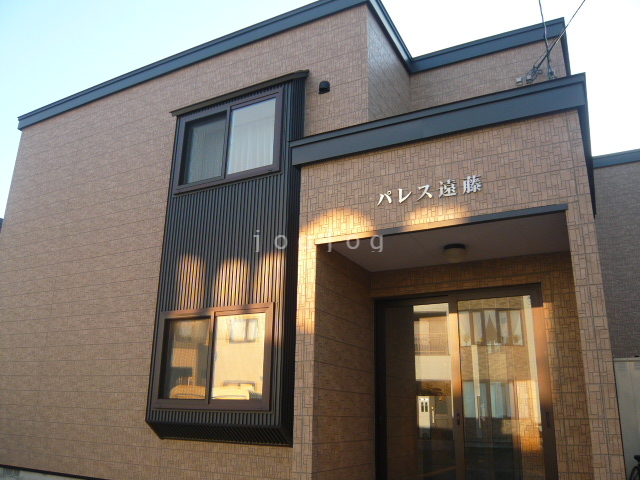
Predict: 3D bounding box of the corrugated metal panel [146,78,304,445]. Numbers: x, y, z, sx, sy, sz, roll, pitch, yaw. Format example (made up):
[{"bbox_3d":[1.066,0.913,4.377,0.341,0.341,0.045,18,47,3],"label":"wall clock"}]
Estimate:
[{"bbox_3d":[-1.176,0.227,6.614,1.954,4.445,0.335,-8,-19,27],"label":"corrugated metal panel"}]

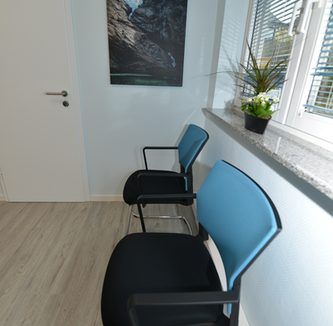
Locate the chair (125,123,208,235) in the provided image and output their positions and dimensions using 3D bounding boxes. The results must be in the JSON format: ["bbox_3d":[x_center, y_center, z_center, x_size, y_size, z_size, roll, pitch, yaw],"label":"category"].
[{"bbox_3d":[-0.018,0.187,1.607,0.565,0.875,0.560,1,22,-4],"label":"chair"}]

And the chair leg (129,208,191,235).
[{"bbox_3d":[-0.038,0.398,1.691,0.515,0.420,0.500,1,22,-4],"label":"chair leg"}]

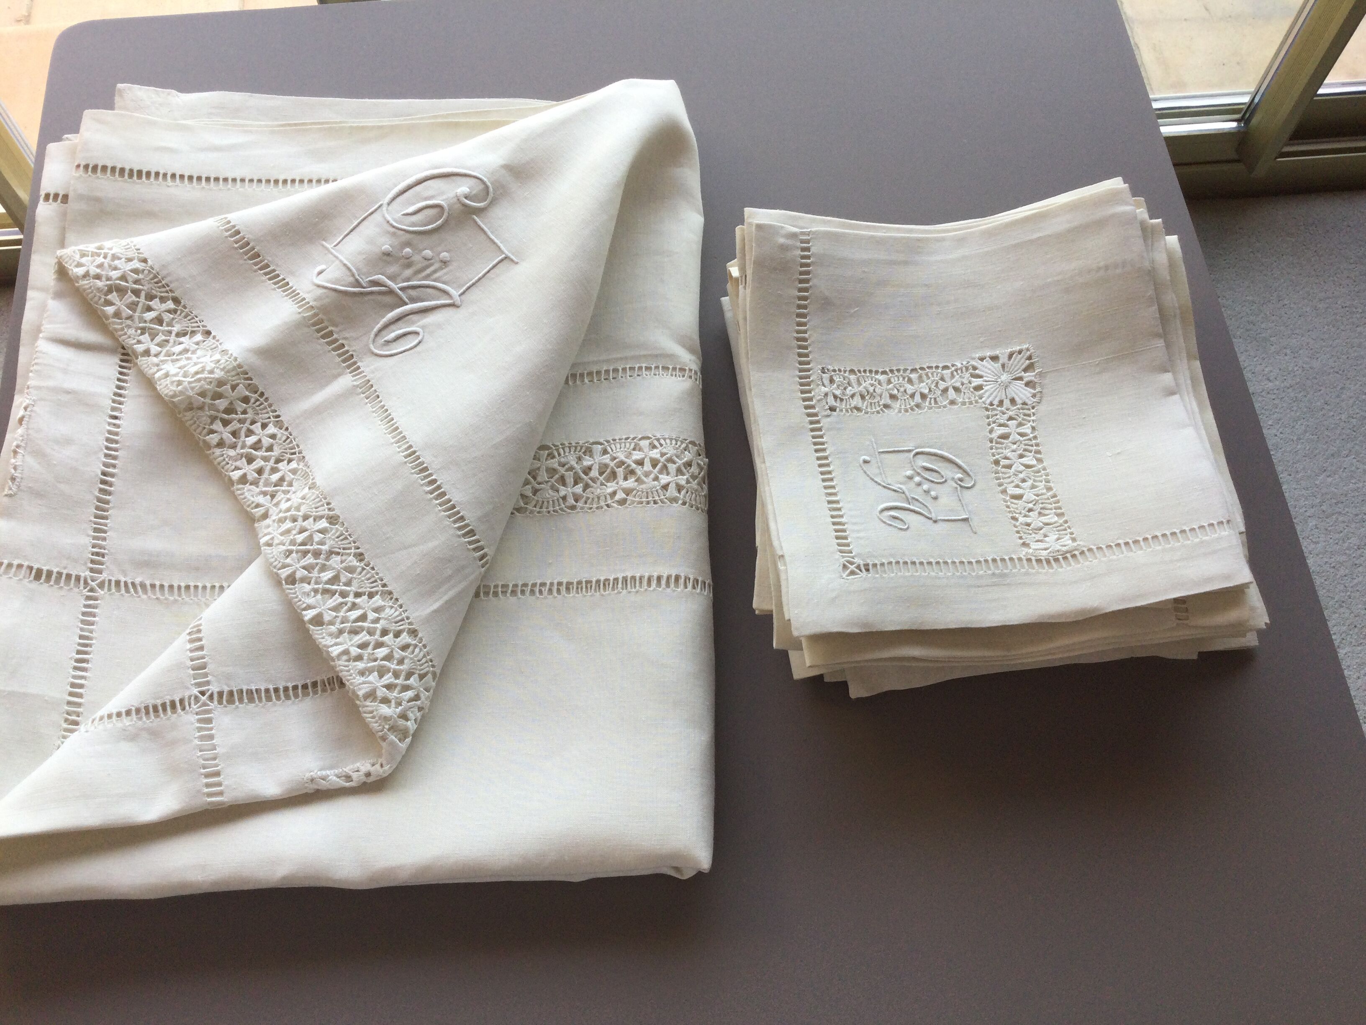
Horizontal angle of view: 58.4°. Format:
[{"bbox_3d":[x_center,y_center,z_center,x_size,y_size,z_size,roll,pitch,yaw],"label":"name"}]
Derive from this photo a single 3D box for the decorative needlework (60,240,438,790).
[{"bbox_3d":[-0.219,-0.021,0.619,0.076,0.022,0.362,-28,68,-12],"label":"decorative needlework"}]

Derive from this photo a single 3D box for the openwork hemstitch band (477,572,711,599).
[{"bbox_3d":[-0.044,0.036,0.605,0.116,0.008,0.014,0,65,0],"label":"openwork hemstitch band"}]

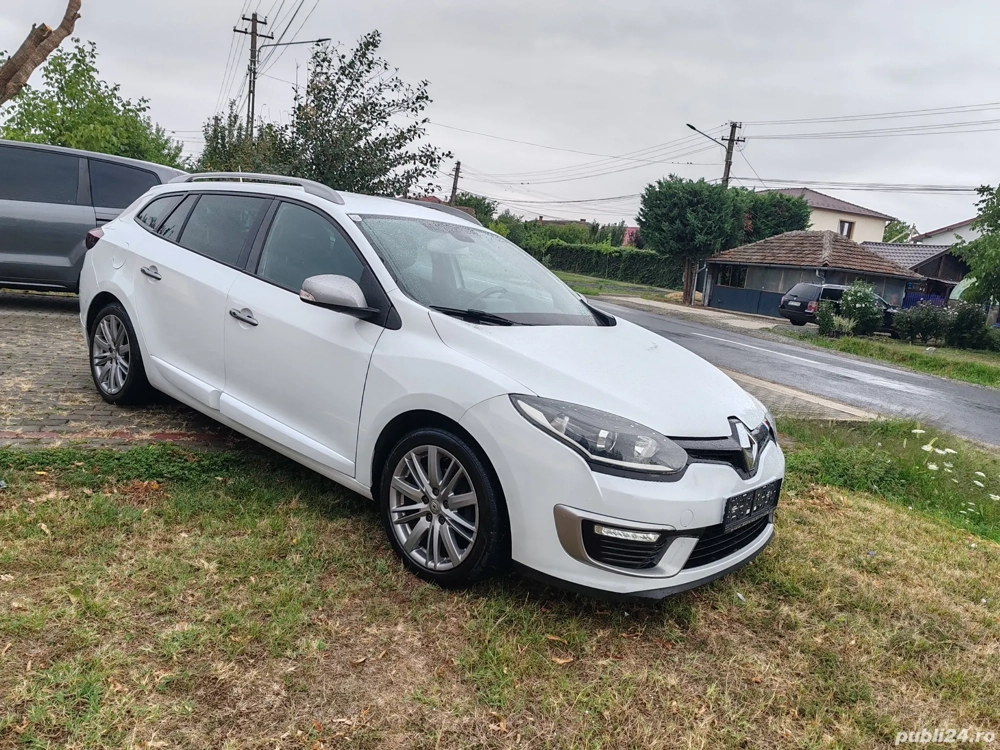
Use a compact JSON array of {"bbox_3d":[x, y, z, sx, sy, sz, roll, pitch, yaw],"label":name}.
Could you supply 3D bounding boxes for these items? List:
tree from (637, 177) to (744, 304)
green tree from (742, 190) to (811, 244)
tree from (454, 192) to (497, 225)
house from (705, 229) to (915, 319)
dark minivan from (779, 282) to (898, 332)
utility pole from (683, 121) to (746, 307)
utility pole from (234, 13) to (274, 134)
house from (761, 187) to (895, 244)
[{"bbox_3d":[8.922,-6.169,36.009,4.800,5.765,4.800,1,10,-24],"label":"tree"},{"bbox_3d":[14.070,-6.258,39.103,3.800,5.865,3.800,1,10,-24],"label":"green tree"},{"bbox_3d":[-2.017,-10.827,58.993,4.000,5.832,4.000,5,9,0],"label":"tree"},{"bbox_3d":[13.001,-4.245,33.084,5.089,3.608,7.263,1,10,-22],"label":"house"},{"bbox_3d":[11.930,-2.210,26.540,4.670,1.490,1.760,2,10,-19],"label":"dark minivan"},{"bbox_3d":[9.920,-7.667,36.939,2.900,8.595,0.450,1,10,-24],"label":"utility pole"},{"bbox_3d":[-8.569,-7.852,26.715,1.450,8.573,0.400,-2,11,-36],"label":"utility pole"},{"bbox_3d":[18.603,-8.615,52.148,7.856,7.416,11.227,1,10,-23],"label":"house"}]

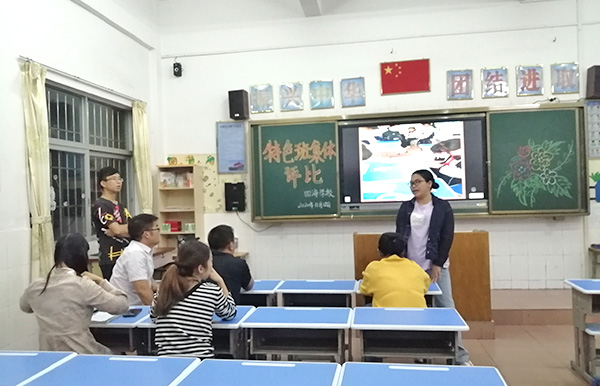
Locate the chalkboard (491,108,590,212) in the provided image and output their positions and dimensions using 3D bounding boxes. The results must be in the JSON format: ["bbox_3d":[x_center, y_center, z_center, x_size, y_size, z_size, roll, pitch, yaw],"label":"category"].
[{"bbox_3d":[2.782,-0.370,5.315,1.050,1.225,0.060,-2,0,9],"label":"chalkboard"}]

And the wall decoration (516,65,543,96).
[{"bbox_3d":[2.763,-1.347,5.398,0.295,0.358,0.030,-2,0,8],"label":"wall decoration"}]

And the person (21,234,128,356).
[{"bbox_3d":[-1.239,0.839,2.497,0.530,1.250,0.620,-2,0,9],"label":"person"}]

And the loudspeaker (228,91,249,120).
[{"bbox_3d":[-0.776,-1.103,5.753,0.200,0.360,0.210,-2,0,9],"label":"loudspeaker"}]

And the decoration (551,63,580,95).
[{"bbox_3d":[3.123,-1.345,5.307,0.300,0.355,0.030,-2,0,9],"label":"decoration"}]

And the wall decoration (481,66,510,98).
[{"bbox_3d":[2.371,-1.335,5.488,0.294,0.356,0.020,-2,0,9],"label":"wall decoration"}]

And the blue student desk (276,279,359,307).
[{"bbox_3d":[0.148,1.070,3.488,0.600,0.710,0.385,-2,0,9],"label":"blue student desk"}]

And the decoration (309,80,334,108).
[{"bbox_3d":[0.285,-1.253,5.753,0.293,0.354,0.030,-2,0,8],"label":"decoration"}]

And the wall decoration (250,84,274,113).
[{"bbox_3d":[-0.491,-1.224,5.864,0.291,0.359,0.030,-2,0,8],"label":"wall decoration"}]

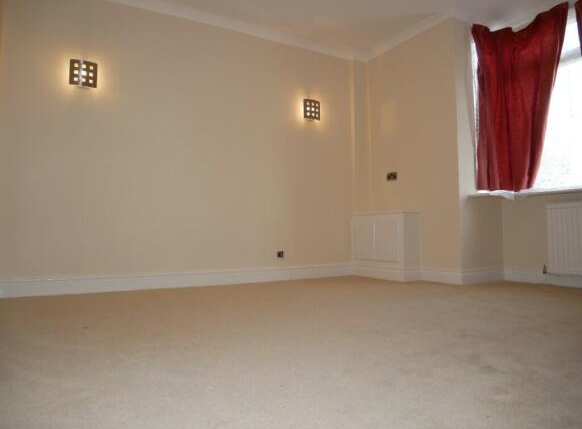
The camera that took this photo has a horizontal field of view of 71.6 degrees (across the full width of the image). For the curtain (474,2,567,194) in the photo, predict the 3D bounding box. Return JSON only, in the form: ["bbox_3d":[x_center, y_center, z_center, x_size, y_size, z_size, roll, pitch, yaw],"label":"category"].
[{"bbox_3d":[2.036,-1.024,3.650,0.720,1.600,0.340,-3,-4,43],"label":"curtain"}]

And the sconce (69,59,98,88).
[{"bbox_3d":[-1.732,-1.171,3.374,0.203,0.207,0.085,1,-3,-29],"label":"sconce"}]

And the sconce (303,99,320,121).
[{"bbox_3d":[0.230,-1.149,4.453,0.203,0.207,0.085,1,-3,-29],"label":"sconce"}]

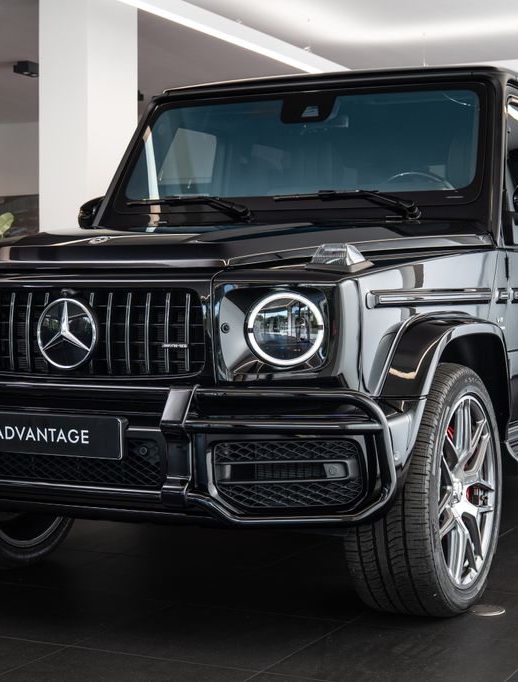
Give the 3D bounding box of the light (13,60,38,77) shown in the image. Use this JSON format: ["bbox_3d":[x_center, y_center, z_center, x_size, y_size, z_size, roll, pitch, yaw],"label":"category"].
[{"bbox_3d":[-1.793,-2.136,10.030,0.130,0.100,0.250,1,2,27],"label":"light"}]

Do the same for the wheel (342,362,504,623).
[{"bbox_3d":[0.527,0.456,3.980,0.300,0.785,0.790,1,2,25],"label":"wheel"}]

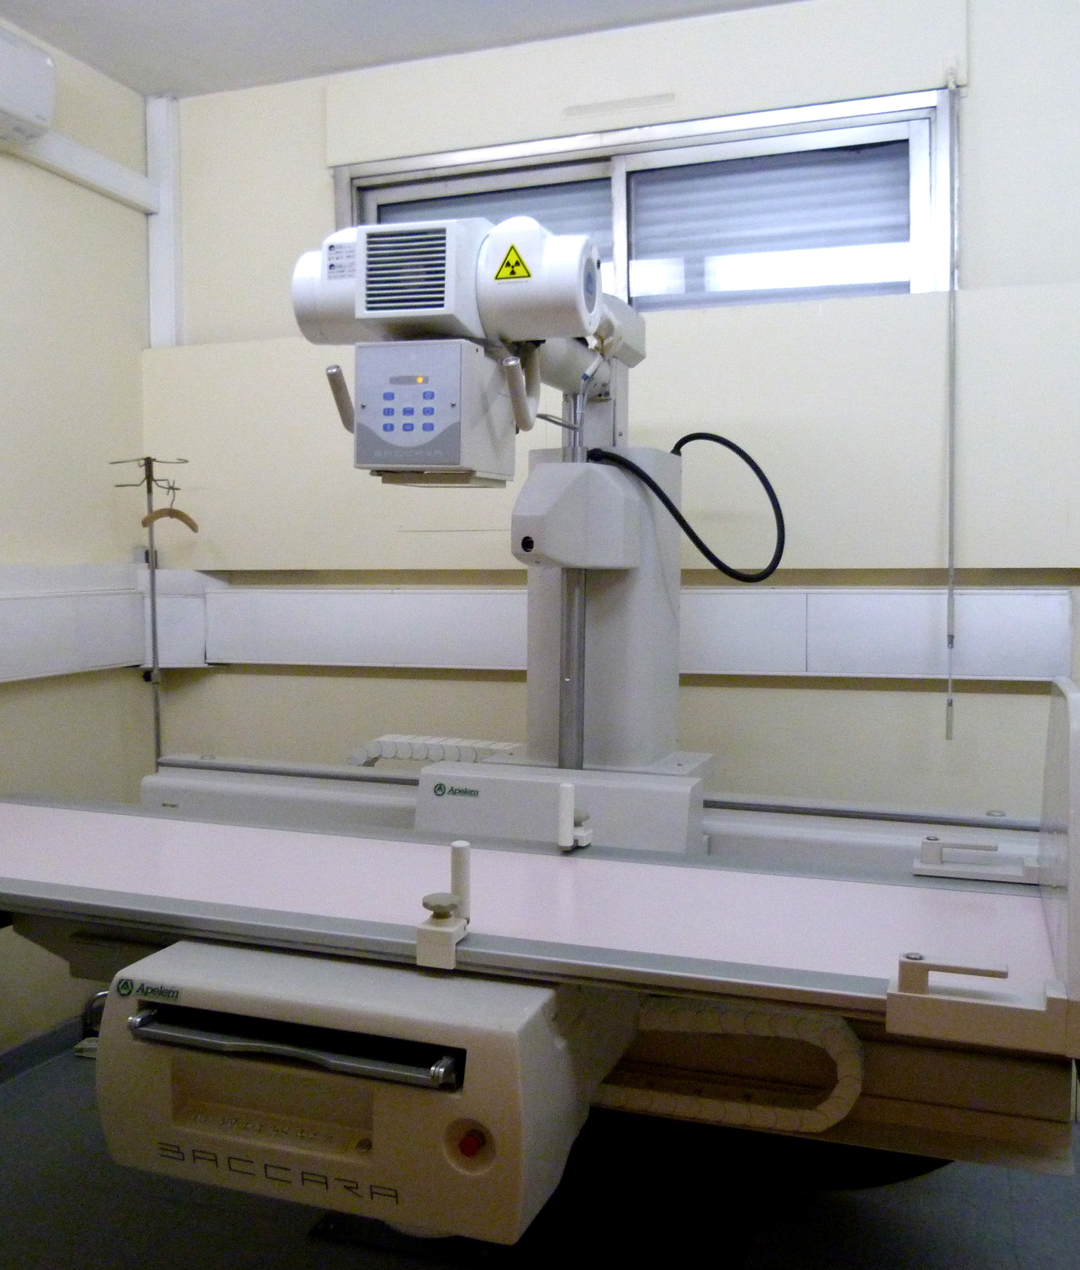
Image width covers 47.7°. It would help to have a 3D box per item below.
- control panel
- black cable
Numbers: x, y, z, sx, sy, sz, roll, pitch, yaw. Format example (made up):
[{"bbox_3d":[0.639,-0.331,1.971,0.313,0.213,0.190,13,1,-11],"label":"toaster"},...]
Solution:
[{"bbox_3d":[-0.162,-0.346,1.934,0.178,0.195,0.234,2,4,17],"label":"control panel"},{"bbox_3d":[0.301,-0.255,2.421,0.350,0.307,0.220,1,4,20],"label":"black cable"}]

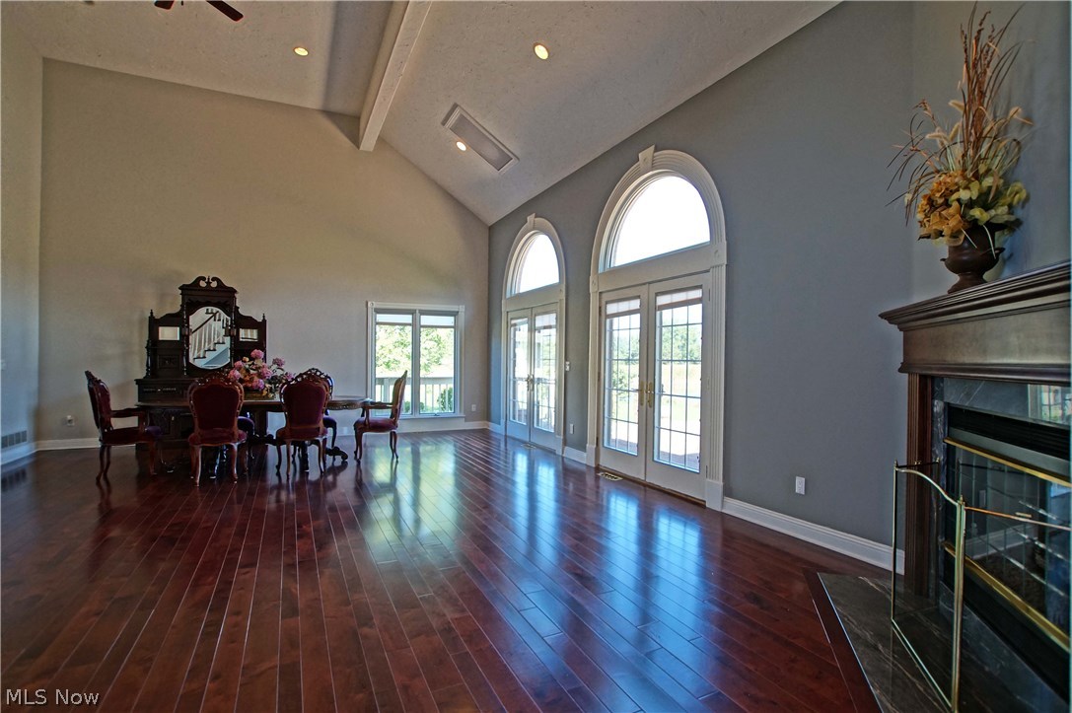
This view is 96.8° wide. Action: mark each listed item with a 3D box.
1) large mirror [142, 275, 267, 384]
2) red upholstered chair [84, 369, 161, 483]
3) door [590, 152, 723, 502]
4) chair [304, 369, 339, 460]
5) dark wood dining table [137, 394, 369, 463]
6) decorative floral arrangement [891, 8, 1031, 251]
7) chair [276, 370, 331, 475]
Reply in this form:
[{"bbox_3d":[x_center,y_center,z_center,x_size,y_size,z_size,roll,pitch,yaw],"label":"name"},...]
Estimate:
[{"bbox_3d":[-4.598,-0.404,6.714,1.400,1.470,0.320,1,0,-28],"label":"large mirror"},{"bbox_3d":[-4.324,0.698,5.034,0.620,1.090,0.570,1,0,-30],"label":"red upholstered chair"},{"bbox_3d":[1.144,-0.408,4.925,0.140,3.440,2.050,1,0,-28],"label":"door"},{"bbox_3d":[-2.969,0.725,6.349,0.500,1.080,0.580,1,0,-28],"label":"chair"},{"bbox_3d":[-3.163,0.880,5.560,2.240,0.760,0.950,1,0,-28],"label":"dark wood dining table"},{"bbox_3d":[1.719,-0.892,1.919,0.500,1.080,0.660,1,0,19],"label":"decorative floral arrangement"},{"bbox_3d":[-2.576,0.726,5.313,0.500,1.080,0.580,1,0,-28],"label":"chair"}]

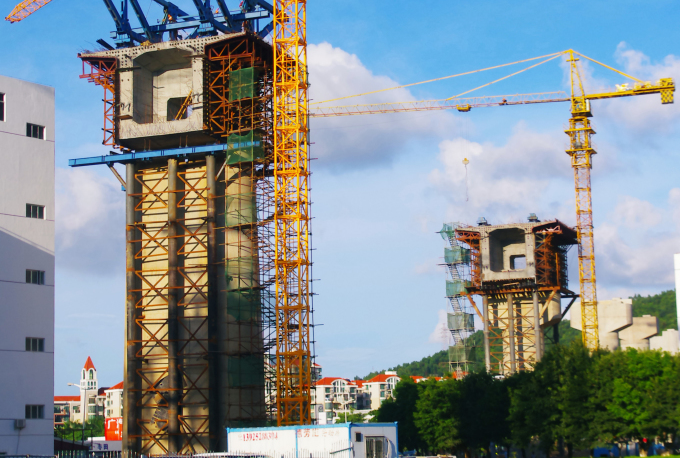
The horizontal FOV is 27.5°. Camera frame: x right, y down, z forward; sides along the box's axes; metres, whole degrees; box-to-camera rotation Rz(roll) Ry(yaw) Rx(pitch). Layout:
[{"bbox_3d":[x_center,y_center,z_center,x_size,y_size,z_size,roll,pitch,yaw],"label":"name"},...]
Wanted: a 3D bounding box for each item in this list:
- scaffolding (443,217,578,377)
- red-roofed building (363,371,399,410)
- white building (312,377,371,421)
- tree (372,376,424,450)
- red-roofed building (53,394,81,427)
[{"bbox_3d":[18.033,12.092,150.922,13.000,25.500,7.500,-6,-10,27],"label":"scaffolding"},{"bbox_3d":[15.894,62.907,486.114,13.000,25.500,12.000,3,-10,-25],"label":"red-roofed building"},{"bbox_3d":[0.108,64.949,487.871,15.000,25.000,12.000,1,-9,-13],"label":"white building"},{"bbox_3d":[4.933,17.078,120.802,4.700,8.000,4.700,-1,-9,0],"label":"tree"},{"bbox_3d":[-90.927,64.979,450.729,13.000,22.000,12.000,3,-10,-26],"label":"red-roofed building"}]

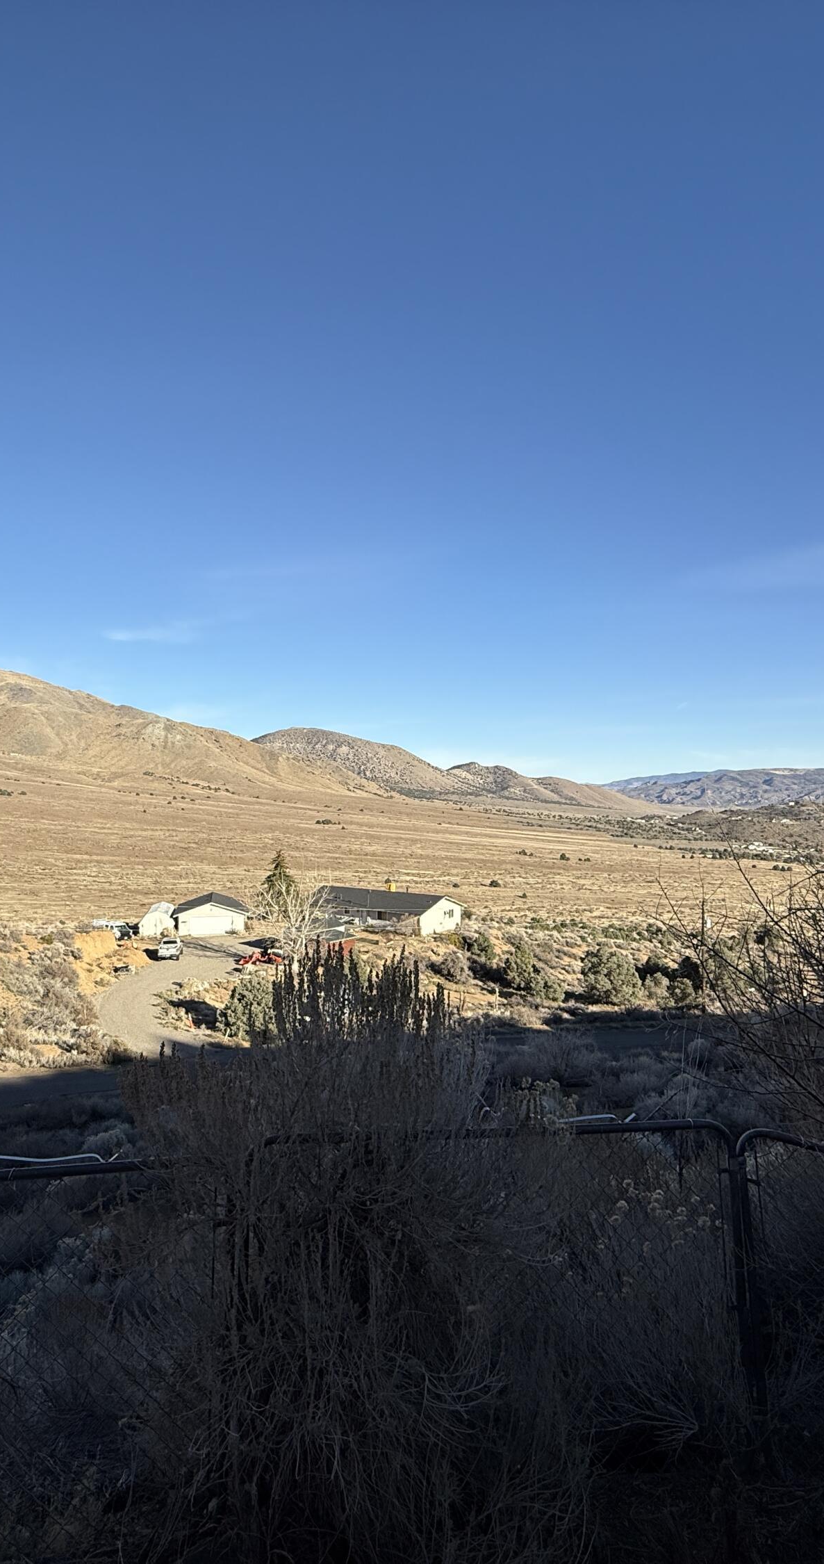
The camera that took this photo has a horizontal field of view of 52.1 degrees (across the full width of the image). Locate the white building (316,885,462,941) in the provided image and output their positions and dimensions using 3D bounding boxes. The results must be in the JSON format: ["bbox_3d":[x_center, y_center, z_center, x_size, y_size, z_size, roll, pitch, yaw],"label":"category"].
[{"bbox_3d":[-4.166,16.372,109.659,20.200,4.400,9.000,-1,-1,37],"label":"white building"}]

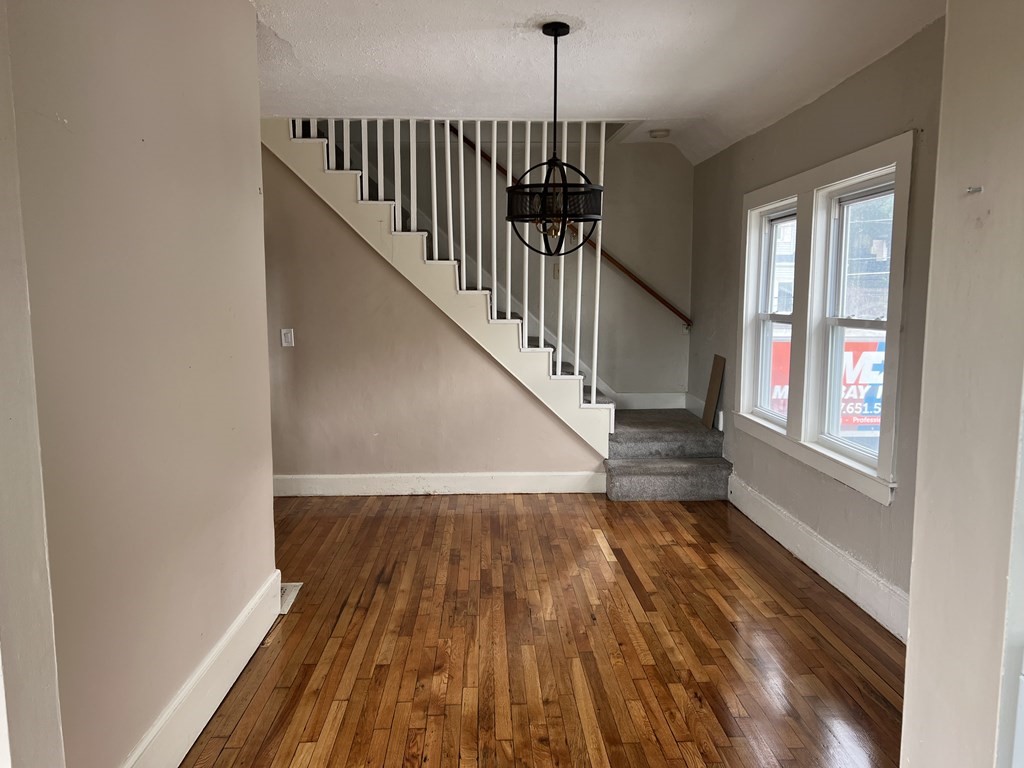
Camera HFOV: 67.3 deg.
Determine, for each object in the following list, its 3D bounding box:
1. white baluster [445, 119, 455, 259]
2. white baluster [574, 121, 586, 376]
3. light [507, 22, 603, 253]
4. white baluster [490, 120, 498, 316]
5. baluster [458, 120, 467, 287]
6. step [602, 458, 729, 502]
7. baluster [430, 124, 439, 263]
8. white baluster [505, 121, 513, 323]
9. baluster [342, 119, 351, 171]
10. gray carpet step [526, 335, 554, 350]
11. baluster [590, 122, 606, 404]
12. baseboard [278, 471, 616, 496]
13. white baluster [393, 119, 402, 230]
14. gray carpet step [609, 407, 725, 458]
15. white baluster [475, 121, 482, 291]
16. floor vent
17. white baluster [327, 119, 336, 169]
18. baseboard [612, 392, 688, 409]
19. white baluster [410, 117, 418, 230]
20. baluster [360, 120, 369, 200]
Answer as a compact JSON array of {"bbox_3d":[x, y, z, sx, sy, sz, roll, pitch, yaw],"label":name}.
[{"bbox_3d":[-0.432,-1.329,5.297,0.032,0.939,0.032,-2,6,-2],"label":"white baluster"},{"bbox_3d":[0.471,-0.924,5.336,0.034,1.744,0.034,0,7,-3],"label":"white baluster"},{"bbox_3d":[0.197,-1.078,3.474,0.438,1.000,0.438,0,7,-3],"label":"light"},{"bbox_3d":[-0.121,-1.127,5.331,0.032,1.342,0.032,0,6,-2],"label":"white baluster"},{"bbox_3d":[-0.338,-1.224,5.261,0.034,1.113,0.034,0,7,-3],"label":"baluster"},{"bbox_3d":[1.059,0.675,5.389,0.870,0.245,0.301,0,7,-3],"label":"step"},{"bbox_3d":[-0.537,-1.329,5.293,0.032,0.939,0.032,-1,6,-2],"label":"baluster"},{"bbox_3d":[-0.017,-1.126,5.334,0.032,1.346,0.032,0,6,-2],"label":"white baluster"},{"bbox_3d":[-1.125,-1.629,5.238,0.041,0.334,0.036,0,6,-2],"label":"baluster"},{"bbox_3d":[0.164,-0.207,5.866,0.259,0.196,0.927,0,7,-3],"label":"gray carpet step"},{"bbox_3d":[0.606,-0.828,5.390,0.032,1.948,0.032,1,6,-2],"label":"baluster"},{"bbox_3d":[-0.500,0.707,5.495,2.362,0.161,0.020,0,6,-2],"label":"baseboard"},{"bbox_3d":[-0.772,-1.409,5.218,0.037,0.739,0.037,0,7,-3],"label":"white baluster"},{"bbox_3d":[1.090,0.377,5.974,0.798,0.210,0.980,0,6,-2],"label":"gray carpet step"},{"bbox_3d":[-0.228,-1.228,5.315,0.032,1.142,0.032,0,6,-2],"label":"white baluster"},{"bbox_3d":[-1.123,0.993,3.582,0.231,0.011,0.375,0,7,-3],"label":"floor vent"},{"bbox_3d":[-1.204,-1.607,5.173,0.037,0.326,0.037,0,7,-3],"label":"white baluster"},{"bbox_3d":[1.152,0.139,6.416,0.635,0.139,0.020,0,7,-3],"label":"baseboard"},{"bbox_3d":[-0.676,-1.426,5.277,0.040,0.747,0.036,0,6,-2],"label":"white baluster"},{"bbox_3d":[-1.004,-1.528,5.254,0.040,0.539,0.036,0,6,-2],"label":"baluster"}]

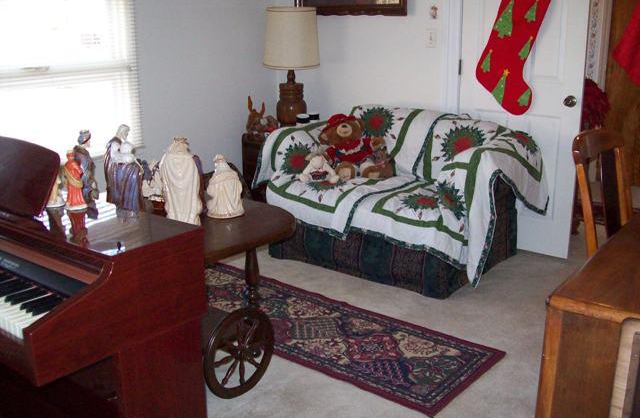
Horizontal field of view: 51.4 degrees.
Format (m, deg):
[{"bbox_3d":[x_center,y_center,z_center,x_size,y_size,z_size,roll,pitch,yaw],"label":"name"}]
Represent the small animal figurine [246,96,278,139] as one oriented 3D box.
[{"bbox_3d":[-0.359,-0.591,4.158,0.200,0.233,0.180,2,15,10],"label":"small animal figurine"}]

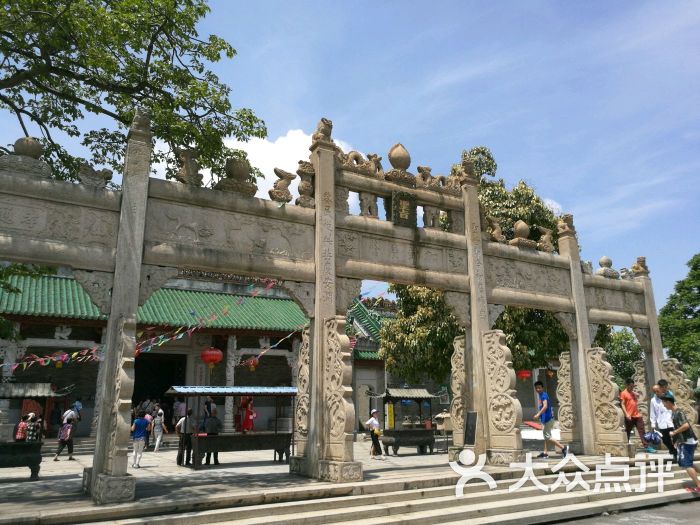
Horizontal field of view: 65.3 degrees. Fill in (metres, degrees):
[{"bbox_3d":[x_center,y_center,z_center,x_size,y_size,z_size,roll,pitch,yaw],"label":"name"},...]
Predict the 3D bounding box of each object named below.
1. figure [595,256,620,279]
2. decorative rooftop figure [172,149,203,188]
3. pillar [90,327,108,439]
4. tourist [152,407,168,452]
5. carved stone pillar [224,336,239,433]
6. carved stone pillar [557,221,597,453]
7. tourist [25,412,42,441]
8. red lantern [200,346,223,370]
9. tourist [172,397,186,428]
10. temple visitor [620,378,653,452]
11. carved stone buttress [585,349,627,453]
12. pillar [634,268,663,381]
[{"bbox_3d":[6.475,0.134,13.756,0.680,0.540,0.420,8,-15,-29],"label":"figure"},{"bbox_3d":[-2.879,-1.683,9.672,0.500,0.680,0.360,8,-17,-30],"label":"decorative rooftop figure"},{"bbox_3d":[-10.243,4.923,22.645,0.480,4.430,0.480,8,-15,-29],"label":"pillar"},{"bbox_3d":[-7.496,6.694,21.779,0.520,1.600,0.360,2,-15,-11],"label":"tourist"},{"bbox_3d":[-5.378,5.574,25.163,0.500,4.320,0.500,8,-17,-30],"label":"carved stone pillar"},{"bbox_3d":[5.656,1.602,13.659,0.420,6.050,0.440,8,-18,-29],"label":"carved stone pillar"},{"bbox_3d":[-10.675,5.936,18.603,0.460,1.560,0.320,5,-16,-19],"label":"tourist"},{"bbox_3d":[-6.012,4.189,23.700,0.930,1.040,0.930,8,-15,-29],"label":"red lantern"},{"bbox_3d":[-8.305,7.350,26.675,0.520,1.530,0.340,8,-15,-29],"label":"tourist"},{"bbox_3d":[6.781,3.621,12.922,0.600,1.710,0.500,-7,-15,29],"label":"temple visitor"},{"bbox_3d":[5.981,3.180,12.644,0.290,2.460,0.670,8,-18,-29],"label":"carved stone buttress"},{"bbox_3d":[8.707,2.688,15.695,0.340,5.050,0.340,8,-17,-30],"label":"pillar"}]

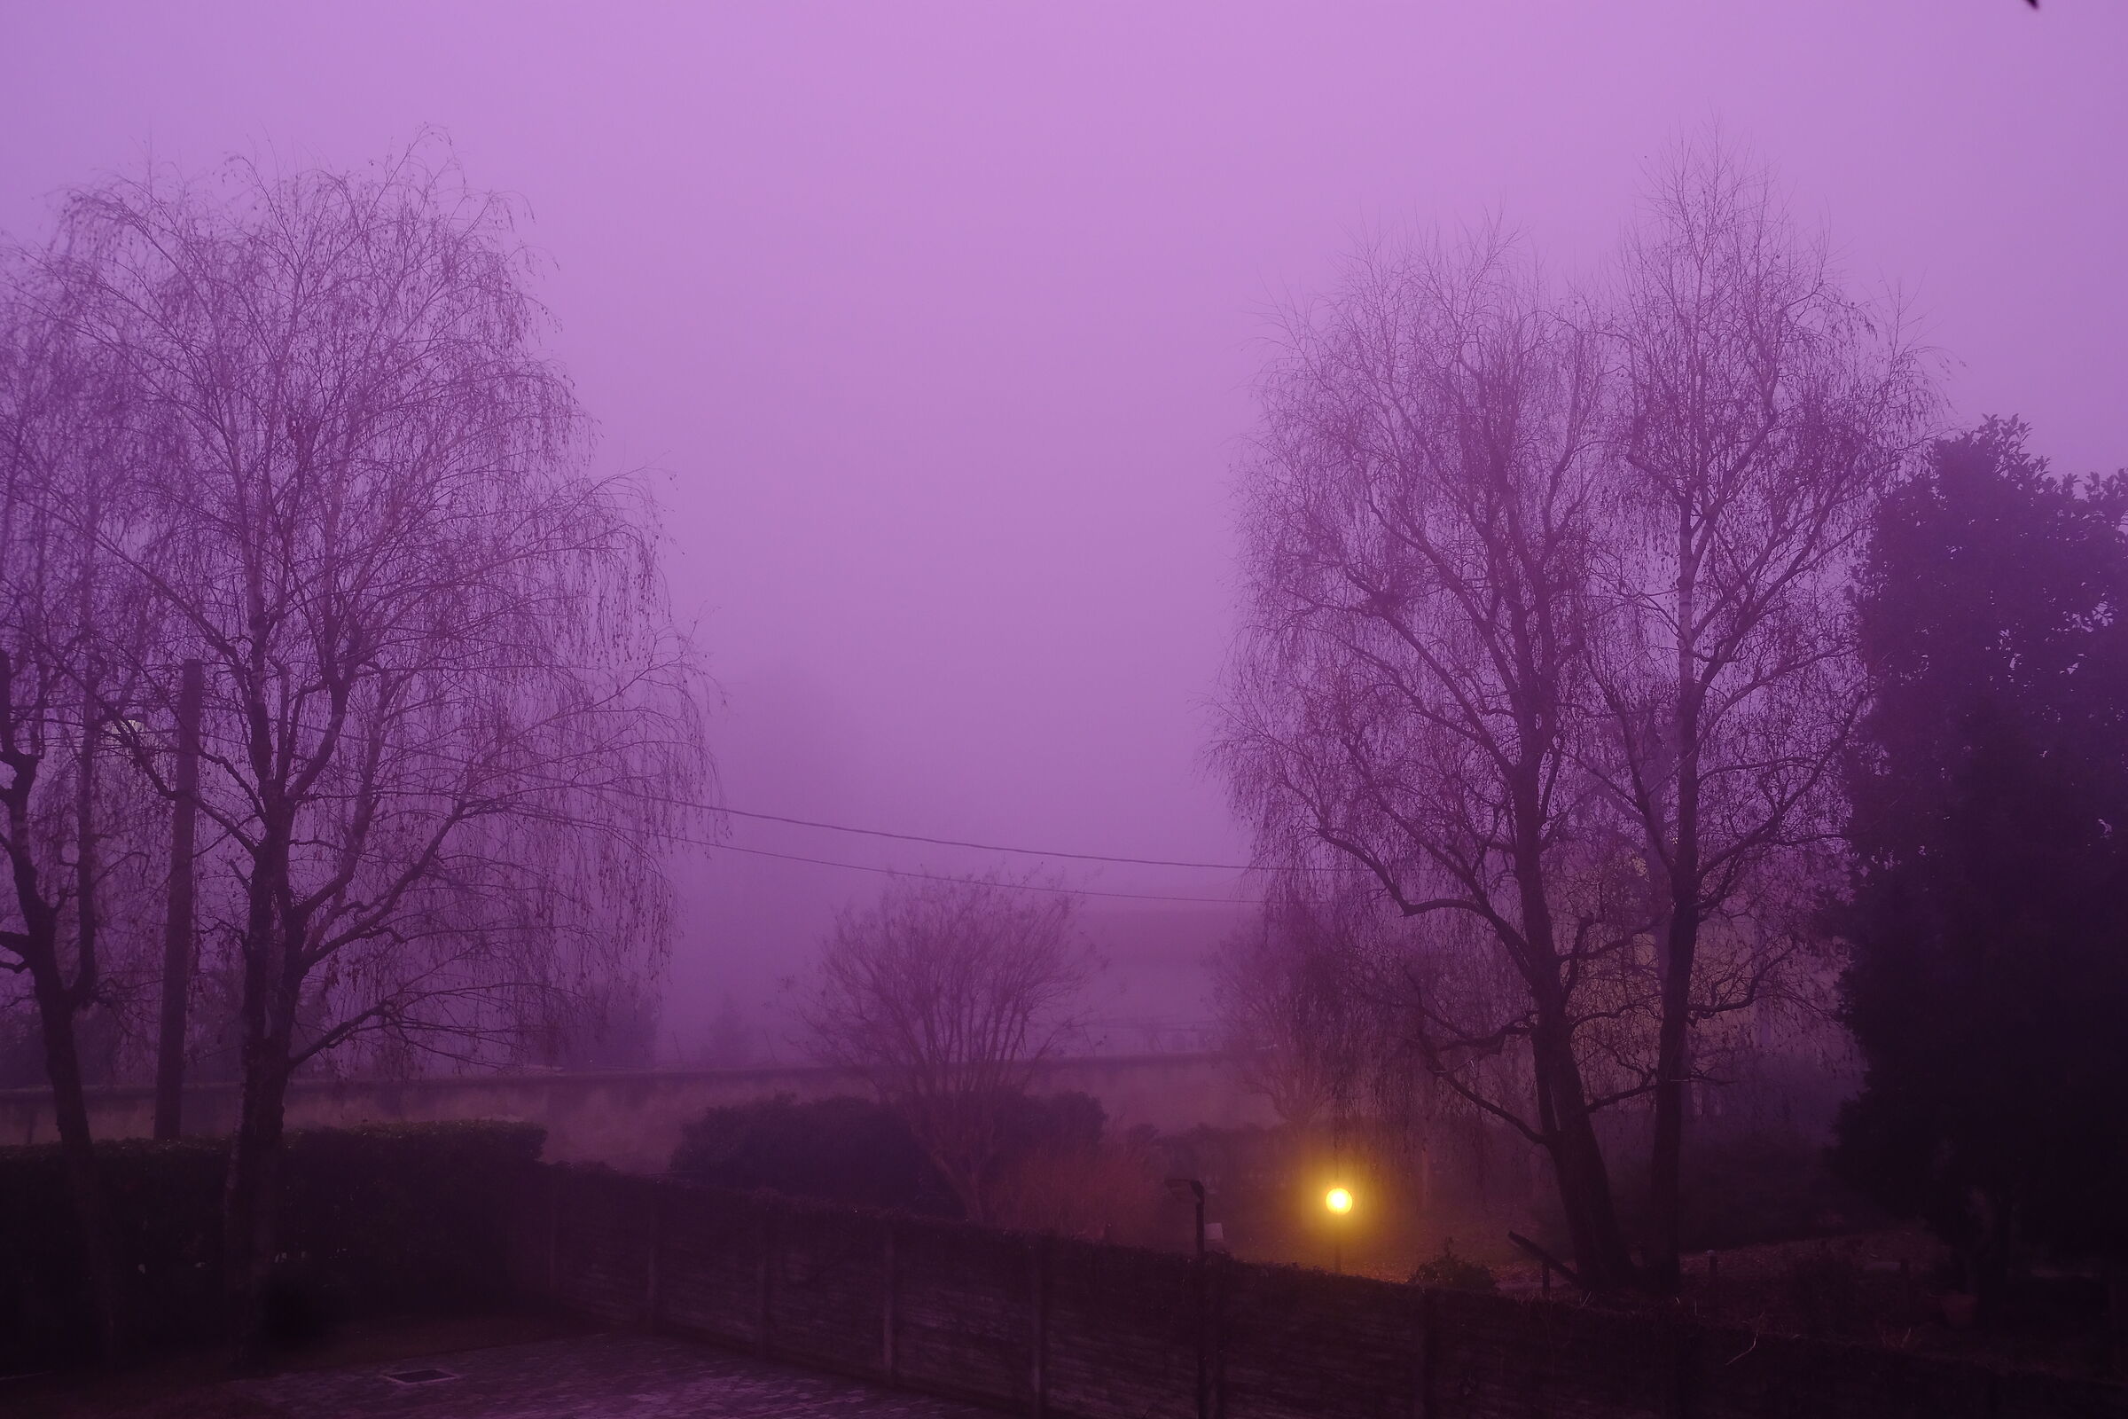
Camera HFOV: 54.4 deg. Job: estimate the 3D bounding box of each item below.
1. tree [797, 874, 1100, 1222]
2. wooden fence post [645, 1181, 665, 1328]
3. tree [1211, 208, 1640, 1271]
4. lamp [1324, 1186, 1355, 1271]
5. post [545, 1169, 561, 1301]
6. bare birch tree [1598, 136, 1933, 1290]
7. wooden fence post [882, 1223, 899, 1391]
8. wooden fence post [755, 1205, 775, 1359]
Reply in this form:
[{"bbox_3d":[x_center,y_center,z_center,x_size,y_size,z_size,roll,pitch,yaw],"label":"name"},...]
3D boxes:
[{"bbox_3d":[-1.679,4.982,30.044,4.299,5.318,4.299,0,-7,0],"label":"tree"},{"bbox_3d":[-4.528,5.987,22.728,0.130,1.540,0.130,7,-10,-43],"label":"wooden fence post"},{"bbox_3d":[4.595,0.425,25.863,5.385,13.345,5.200,0,-7,0],"label":"tree"},{"bbox_3d":[3.447,6.558,25.907,0.280,1.181,0.280,0,-7,0],"label":"lamp"},{"bbox_3d":[-5.968,6.172,24.238,0.130,1.540,0.130,7,-10,-43],"label":"post"},{"bbox_3d":[8.799,-0.196,25.939,4.191,14.595,4.191,0,-7,0],"label":"bare birch tree"},{"bbox_3d":[-1.649,5.616,19.708,0.130,1.540,0.130,7,-10,-43],"label":"wooden fence post"},{"bbox_3d":[-3.088,5.801,21.218,0.130,1.540,0.130,7,-10,-43],"label":"wooden fence post"}]

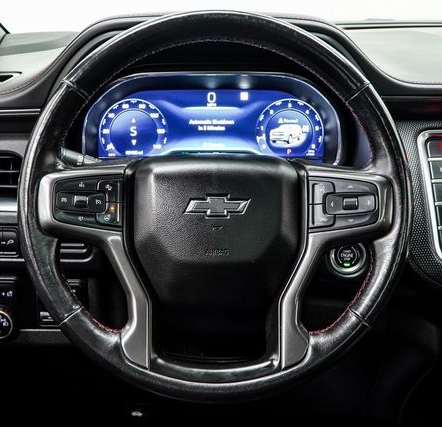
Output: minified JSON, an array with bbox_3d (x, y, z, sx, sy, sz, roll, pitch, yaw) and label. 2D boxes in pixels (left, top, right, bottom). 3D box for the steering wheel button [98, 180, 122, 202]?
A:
[{"bbox_3d":[-0.110,-0.022,0.738,0.024,0.022,0.008,0,0,0],"label":"steering wheel button"}]

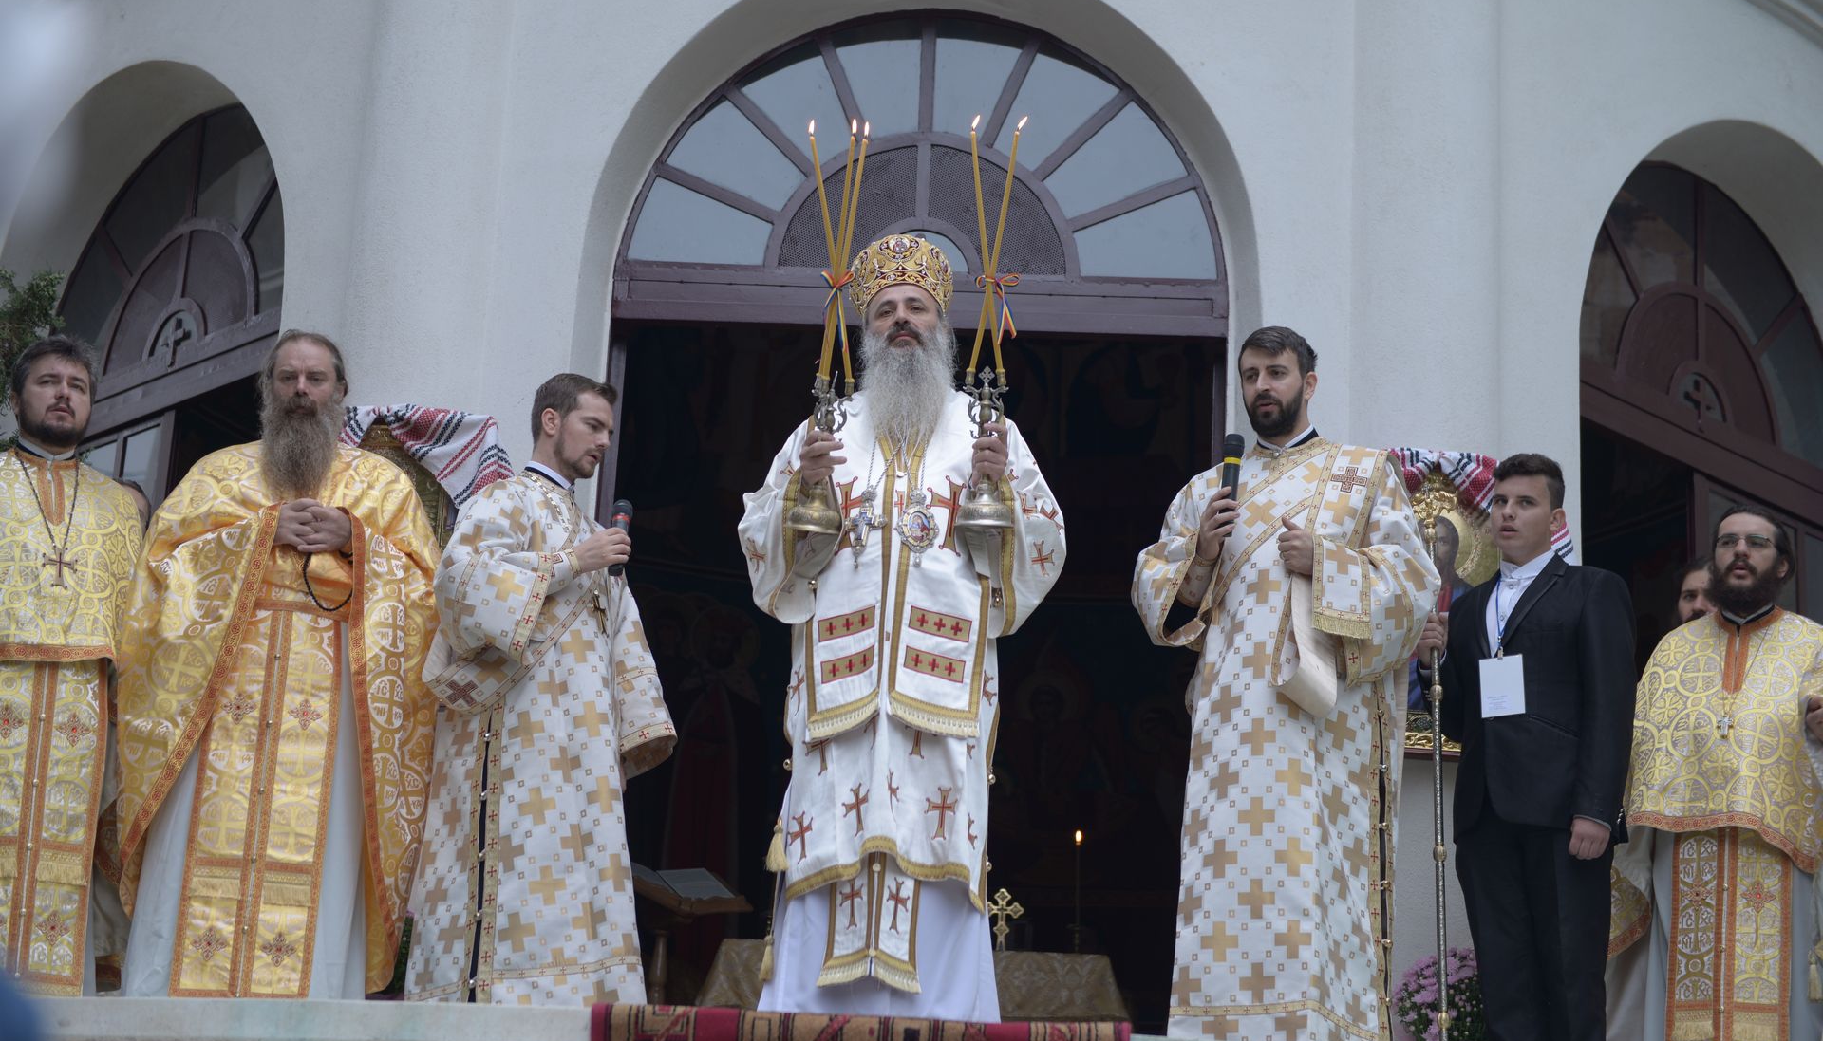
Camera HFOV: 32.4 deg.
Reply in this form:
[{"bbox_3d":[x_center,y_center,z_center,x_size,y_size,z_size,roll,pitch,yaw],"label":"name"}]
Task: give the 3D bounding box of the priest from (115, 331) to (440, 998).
[{"bbox_3d":[-1.620,0.357,8.007,0.800,1.769,0.500,5,-16,-8],"label":"priest"}]

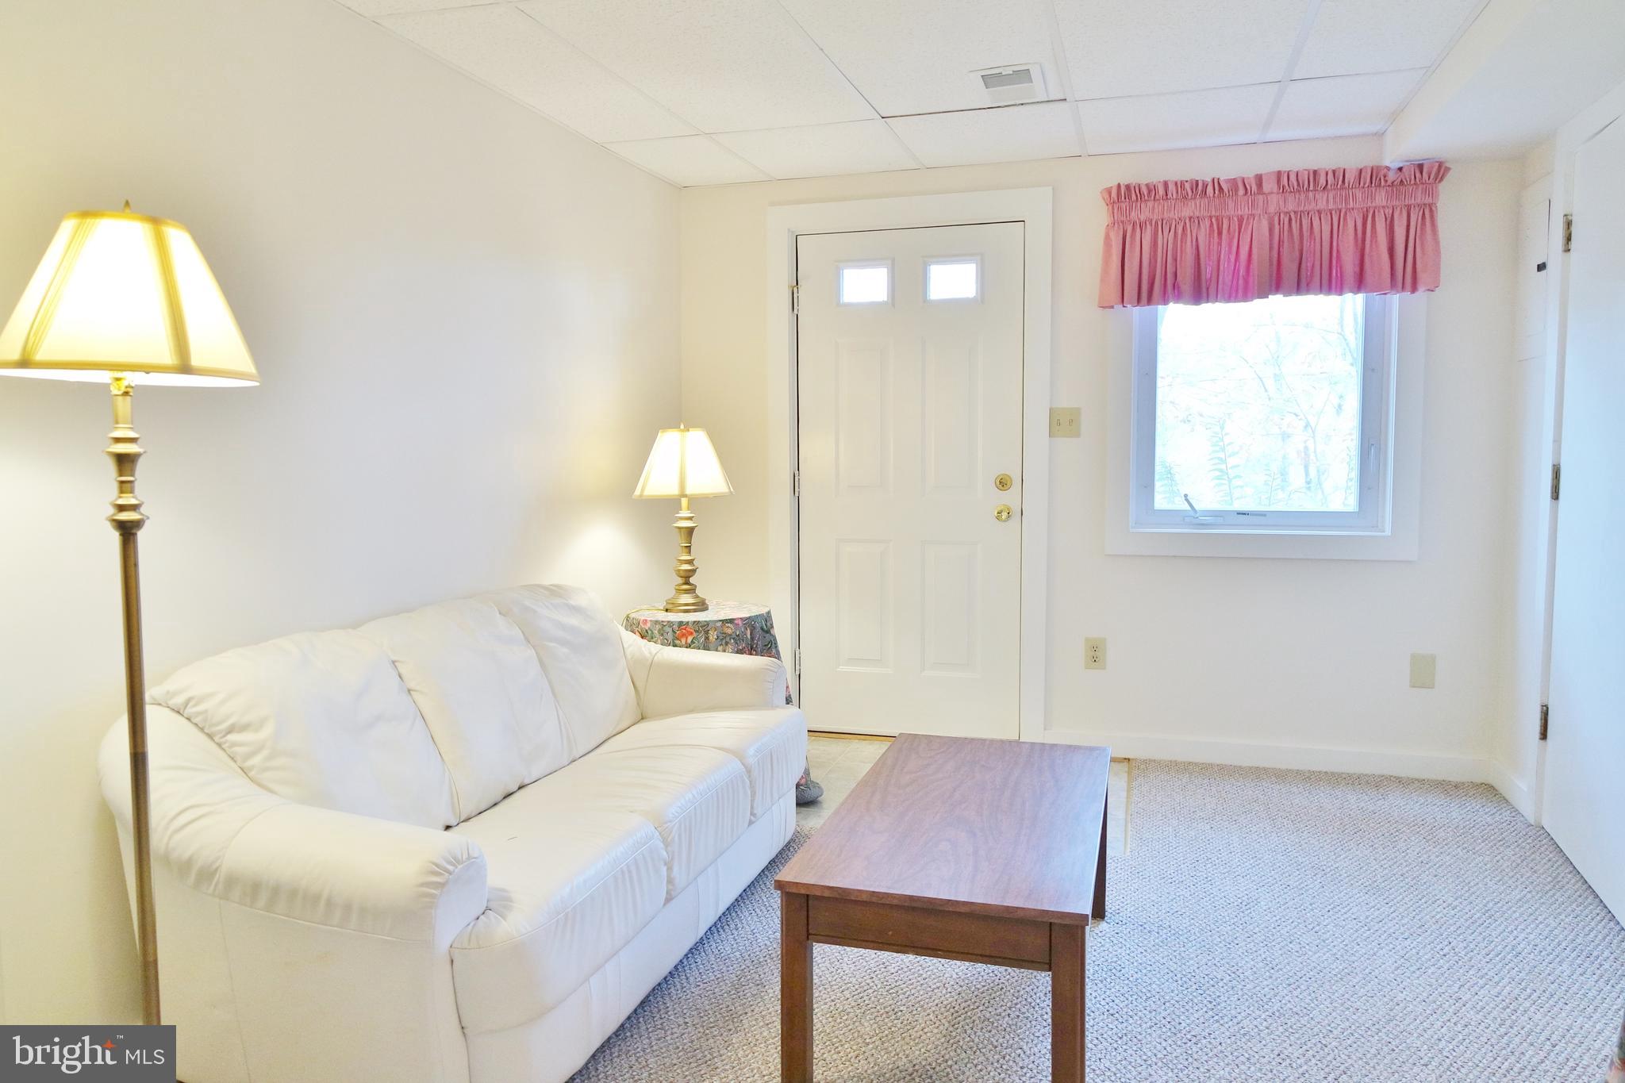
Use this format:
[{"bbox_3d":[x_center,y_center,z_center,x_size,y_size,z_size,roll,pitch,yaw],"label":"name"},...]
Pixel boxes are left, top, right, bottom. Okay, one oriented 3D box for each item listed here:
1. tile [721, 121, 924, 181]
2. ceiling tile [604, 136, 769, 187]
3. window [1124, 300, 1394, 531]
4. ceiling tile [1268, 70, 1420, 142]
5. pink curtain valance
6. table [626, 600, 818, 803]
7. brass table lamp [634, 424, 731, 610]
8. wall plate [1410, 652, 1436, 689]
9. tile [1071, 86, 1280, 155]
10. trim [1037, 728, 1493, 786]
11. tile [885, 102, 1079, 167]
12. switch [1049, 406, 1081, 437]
[{"bbox_3d":[0.032,-1.427,3.949,0.598,0.018,0.708,1,6,17],"label":"tile"},{"bbox_3d":[-0.452,-1.440,4.105,0.401,0.020,0.710,1,6,17],"label":"ceiling tile"},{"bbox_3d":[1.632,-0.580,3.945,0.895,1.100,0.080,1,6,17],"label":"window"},{"bbox_3d":[1.675,-1.391,3.462,0.387,0.020,0.710,1,6,17],"label":"ceiling tile"},{"bbox_3d":[1.603,-1.064,3.836,1.120,0.425,0.100,1,6,17],"label":"pink curtain valance"},{"bbox_3d":[-0.353,0.558,3.819,0.740,0.645,0.700,0,6,0],"label":"table"},{"bbox_3d":[-0.442,-0.085,3.761,0.335,0.648,0.335,0,6,0],"label":"brass table lamp"},{"bbox_3d":[2.182,0.465,3.869,0.079,0.123,0.007,1,6,17],"label":"wall plate"},{"bbox_3d":[1.200,-1.401,3.599,0.598,0.018,0.708,1,6,17],"label":"tile"},{"bbox_3d":[1.658,0.806,4.057,1.557,0.090,0.016,1,6,17],"label":"trim"},{"bbox_3d":[0.616,-1.414,3.774,0.598,0.018,0.708,1,6,17],"label":"tile"},{"bbox_3d":[0.966,-0.453,4.138,0.115,0.114,0.013,1,6,17],"label":"switch"}]

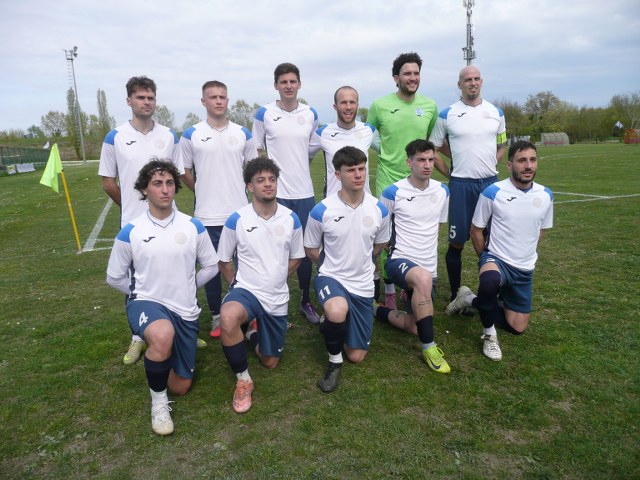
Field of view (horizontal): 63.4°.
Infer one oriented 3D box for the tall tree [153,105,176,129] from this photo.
[{"bbox_3d":[-37.822,-26.690,127.010,7.000,12.700,7.000,-4,10,-10],"label":"tall tree"}]

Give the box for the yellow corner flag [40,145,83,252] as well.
[{"bbox_3d":[-3.566,-0.536,6.997,0.350,1.490,0.160,-12,11,-23],"label":"yellow corner flag"}]

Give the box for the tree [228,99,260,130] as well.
[{"bbox_3d":[-18.057,-27.356,124.999,9.500,13.200,9.000,-4,10,-10],"label":"tree"}]

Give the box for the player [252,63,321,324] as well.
[{"bbox_3d":[-0.223,-0.331,3.943,0.550,1.880,0.420,-5,11,-17],"label":"player"}]

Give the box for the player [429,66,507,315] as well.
[{"bbox_3d":[1.142,-0.344,3.910,0.570,1.820,0.400,-3,10,-3],"label":"player"}]

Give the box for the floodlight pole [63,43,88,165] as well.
[{"bbox_3d":[-35.342,-19.453,75.491,1.900,16.690,1.600,0,11,15],"label":"floodlight pole"}]

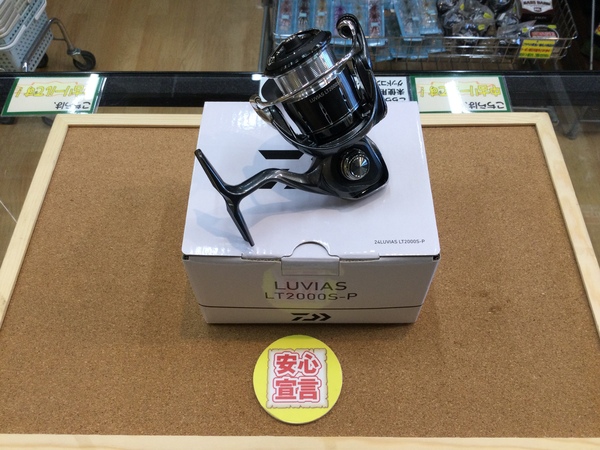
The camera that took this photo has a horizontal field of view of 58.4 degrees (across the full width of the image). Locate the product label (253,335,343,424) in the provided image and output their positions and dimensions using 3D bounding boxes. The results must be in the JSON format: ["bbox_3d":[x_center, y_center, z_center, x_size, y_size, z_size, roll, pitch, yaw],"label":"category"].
[{"bbox_3d":[-0.002,0.101,0.355,0.059,0.002,0.059,0,55,1],"label":"product label"}]

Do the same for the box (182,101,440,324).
[{"bbox_3d":[0.008,-0.008,0.374,0.145,0.092,0.123,0,55,1],"label":"box"}]

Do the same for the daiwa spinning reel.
[{"bbox_3d":[0.000,-0.043,0.287,0.101,0.097,0.056,-28,29,3],"label":"daiwa spinning reel"}]

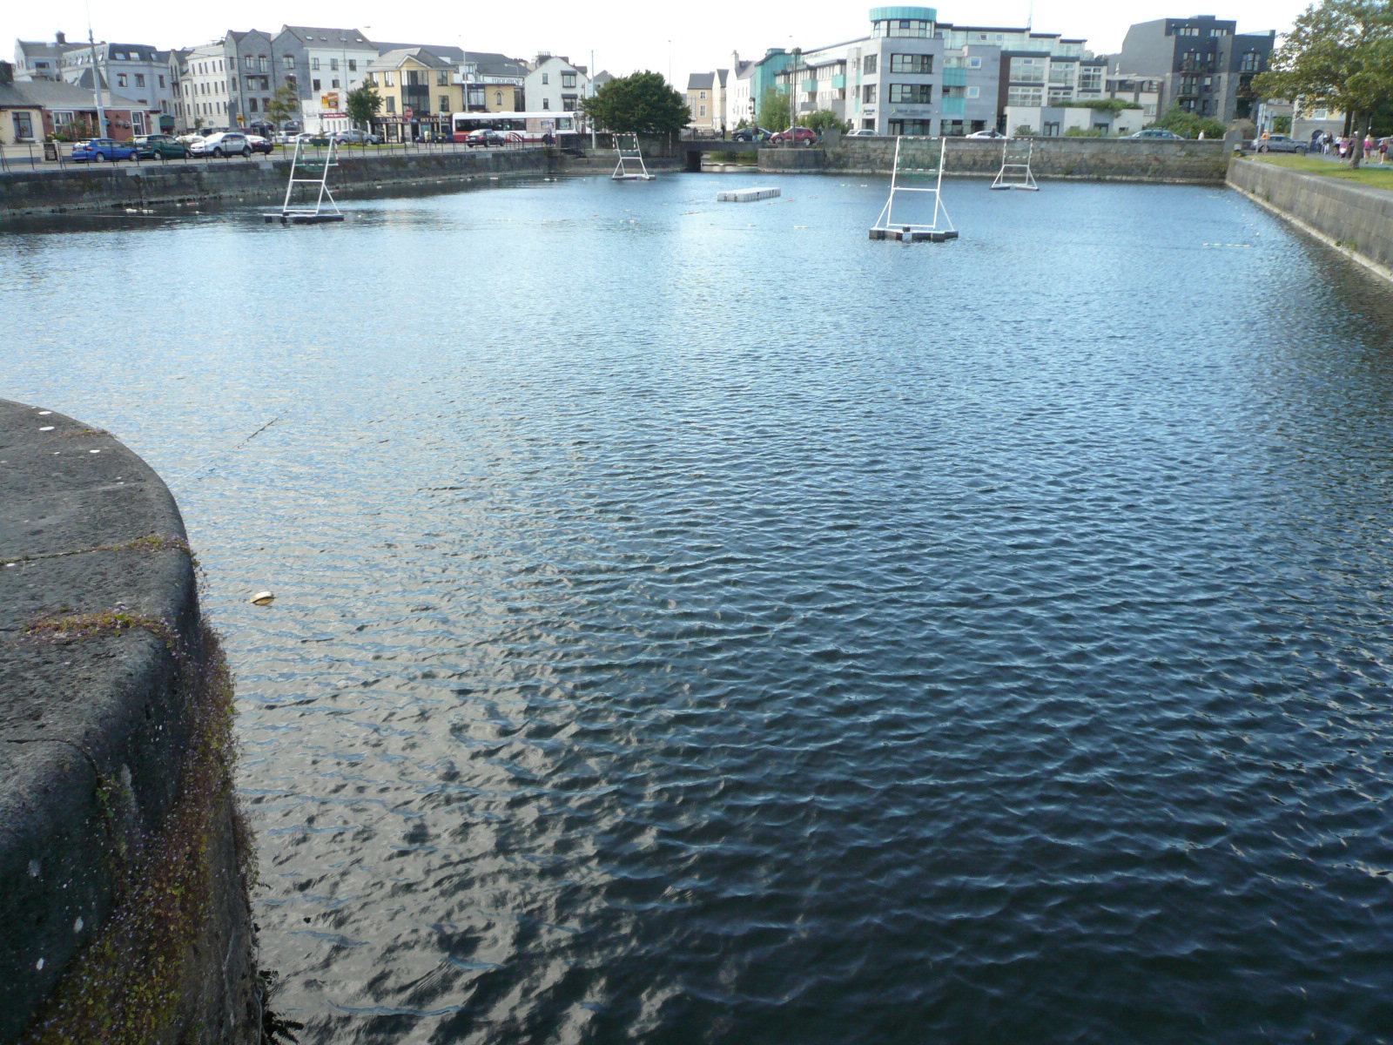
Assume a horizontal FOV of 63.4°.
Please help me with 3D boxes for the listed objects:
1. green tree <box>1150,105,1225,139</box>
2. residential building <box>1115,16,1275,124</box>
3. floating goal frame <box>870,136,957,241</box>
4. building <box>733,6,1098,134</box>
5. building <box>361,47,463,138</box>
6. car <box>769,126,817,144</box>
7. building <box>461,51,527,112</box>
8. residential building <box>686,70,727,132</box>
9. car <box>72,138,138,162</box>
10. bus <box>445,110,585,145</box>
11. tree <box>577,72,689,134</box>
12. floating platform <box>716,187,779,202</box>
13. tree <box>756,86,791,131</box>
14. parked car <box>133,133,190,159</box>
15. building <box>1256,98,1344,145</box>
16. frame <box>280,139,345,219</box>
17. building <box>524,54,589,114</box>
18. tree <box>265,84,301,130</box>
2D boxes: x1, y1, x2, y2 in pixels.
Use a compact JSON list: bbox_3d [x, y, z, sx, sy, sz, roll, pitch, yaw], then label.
[{"bbox_3d":[39.522,-31.772,90.804,6.400,3.600,4.200,7,20,19],"label":"green tree"},{"bbox_3d":[57.442,-50.536,130.000,12.000,14.100,10.500,0,19,-2],"label":"residential building"},{"bbox_3d":[7.244,-11.119,37.500,2.700,3.200,2.100,6,20,17],"label":"floating goal frame"},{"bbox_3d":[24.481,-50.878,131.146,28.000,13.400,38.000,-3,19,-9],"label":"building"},{"bbox_3d":[-33.117,-50.356,133.059,11.500,11.000,10.500,-5,20,-14],"label":"building"},{"bbox_3d":[9.122,-36.272,106.000,4.300,1.500,1.780,6,20,15],"label":"car"},{"bbox_3d":[-24.412,-51.669,137.000,8.000,10.200,7.500,-8,21,-24],"label":"building"},{"bbox_3d":[1.685,-67.694,182.920,6.800,11.000,7.500,-1,19,-2],"label":"residential building"},{"bbox_3d":[-37.214,-23.418,71.000,1.720,1.430,4.150,7,20,19],"label":"car"},{"bbox_3d":[-17.507,-38.088,109.000,12.000,3.000,2.550,0,19,0],"label":"bus"},{"bbox_3d":[-5.879,-39.542,107.852,10.500,7.000,9.200,0,19,0],"label":"tree"},{"bbox_3d":[2.771,-16.656,57.305,1.500,0.400,6.000,7,20,20],"label":"floating platform"},{"bbox_3d":[8.115,-43.091,119.206,3.800,5.900,3.700,0,19,0],"label":"tree"},{"bbox_3d":[-36.024,-25.378,76.174,1.740,1.580,4.200,7,20,20],"label":"parked car"},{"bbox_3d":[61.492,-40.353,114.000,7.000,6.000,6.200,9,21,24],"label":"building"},{"bbox_3d":[-15.275,-13.608,44.200,2.500,2.850,1.350,6,20,17],"label":"frame"},{"bbox_3d":[-17.305,-52.369,139.555,8.000,10.200,10.000,-3,19,-9],"label":"building"},{"bbox_3d":[-42.441,-41.769,115.583,3.700,6.200,3.600,-7,20,-19],"label":"tree"}]

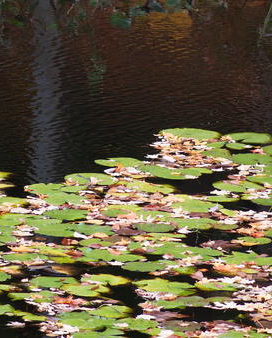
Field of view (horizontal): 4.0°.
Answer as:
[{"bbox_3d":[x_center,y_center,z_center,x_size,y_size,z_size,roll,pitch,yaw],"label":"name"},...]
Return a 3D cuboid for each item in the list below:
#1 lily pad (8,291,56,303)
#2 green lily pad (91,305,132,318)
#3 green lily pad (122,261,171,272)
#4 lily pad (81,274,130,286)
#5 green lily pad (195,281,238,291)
[{"bbox_3d":[-0.394,0.483,14.772,0.185,0.020,0.172,0,12,0],"label":"lily pad"},{"bbox_3d":[-0.093,0.530,14.527,0.160,0.030,0.149,0,12,0],"label":"green lily pad"},{"bbox_3d":[0.033,0.344,13.697,0.168,0.014,0.168,0,12,0],"label":"green lily pad"},{"bbox_3d":[-0.116,0.429,15.019,0.189,0.020,0.175,0,12,0],"label":"lily pad"},{"bbox_3d":[0.280,0.399,13.436,0.153,0.014,0.164,0,12,0],"label":"green lily pad"}]

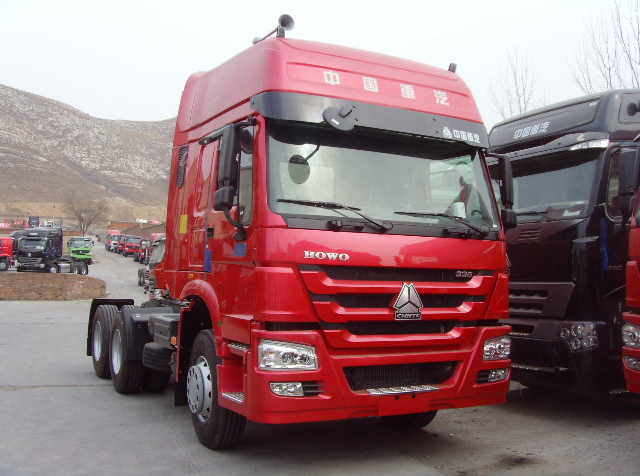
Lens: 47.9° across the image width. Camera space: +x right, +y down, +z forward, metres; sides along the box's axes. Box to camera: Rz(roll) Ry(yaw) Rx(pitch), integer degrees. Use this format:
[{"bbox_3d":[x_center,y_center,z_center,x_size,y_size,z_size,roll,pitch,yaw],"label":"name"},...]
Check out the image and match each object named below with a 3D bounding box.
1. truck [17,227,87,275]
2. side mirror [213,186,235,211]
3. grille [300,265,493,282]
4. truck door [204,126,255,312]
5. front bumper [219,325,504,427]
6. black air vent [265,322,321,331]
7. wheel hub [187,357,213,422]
[{"bbox_3d":[-22.297,1.220,60.759,2.500,3.855,6.900,1,-3,12],"label":"truck"},{"bbox_3d":[-0.721,-0.295,5.394,0.180,0.200,0.110,3,-3,-28],"label":"side mirror"},{"bbox_3d":[0.671,0.299,5.812,1.860,0.125,0.100,3,-3,-28],"label":"grille"},{"bbox_3d":[-0.698,-0.130,5.874,0.140,1.490,1.120,3,-3,-28],"label":"truck door"},{"bbox_3d":[0.479,1.074,6.107,2.470,0.700,0.920,3,-3,-28],"label":"front bumper"},{"bbox_3d":[-0.204,0.648,5.259,0.420,0.064,0.070,2,-3,-17],"label":"black air vent"},{"bbox_3d":[-1.059,1.341,6.406,0.140,0.580,0.580,3,-3,-28],"label":"wheel hub"}]

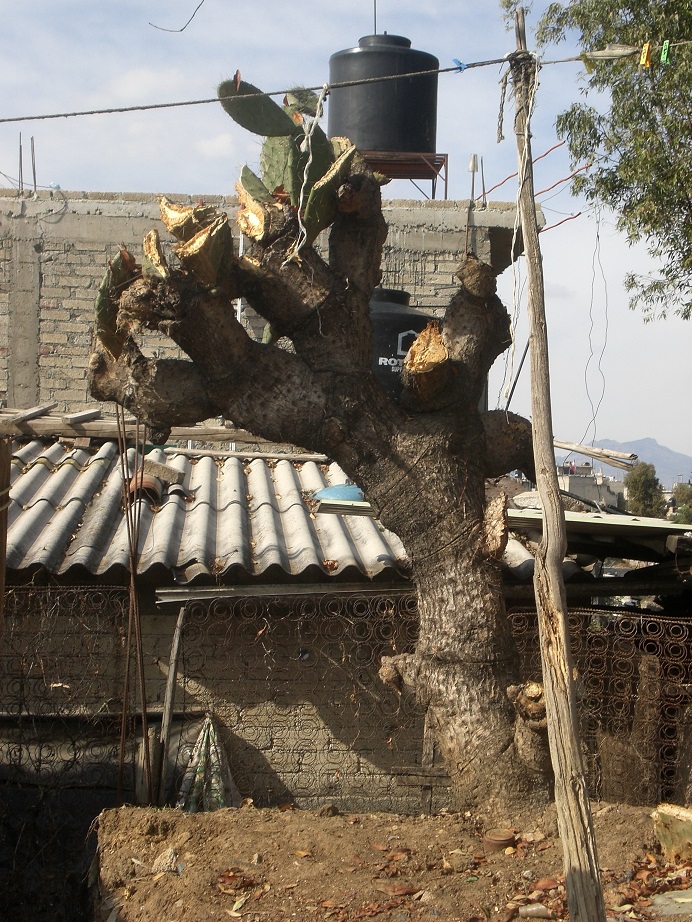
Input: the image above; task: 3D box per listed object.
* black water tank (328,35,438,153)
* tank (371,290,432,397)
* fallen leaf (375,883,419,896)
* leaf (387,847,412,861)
[{"bbox_3d":[0.370,-3.490,16.400,1.070,1.190,1.070,1,-1,0],"label":"black water tank"},{"bbox_3d":[0.240,-0.640,12.700,1.080,1.280,1.080,1,-1,0],"label":"tank"},{"bbox_3d":[0.187,1.583,6.200,0.160,0.030,0.080,1,-1,0],"label":"fallen leaf"},{"bbox_3d":[0.215,1.579,6.750,0.100,0.035,0.080,1,-1,0],"label":"leaf"}]

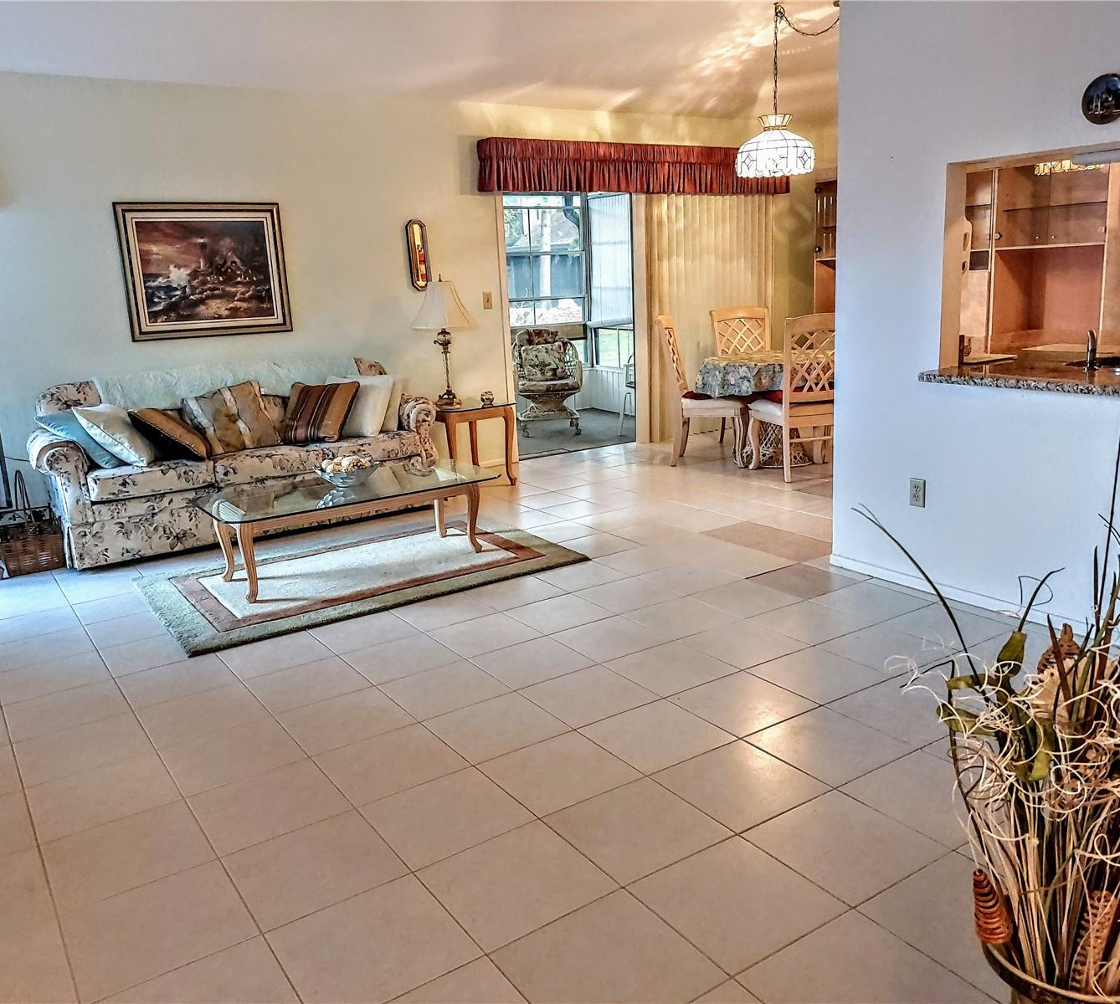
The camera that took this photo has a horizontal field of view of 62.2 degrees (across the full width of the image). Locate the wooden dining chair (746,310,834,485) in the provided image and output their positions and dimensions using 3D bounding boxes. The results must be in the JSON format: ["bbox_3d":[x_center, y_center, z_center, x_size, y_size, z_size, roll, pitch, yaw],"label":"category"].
[{"bbox_3d":[1.529,-0.689,5.919,0.478,1.021,0.546,-5,13,-10],"label":"wooden dining chair"}]

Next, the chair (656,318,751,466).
[{"bbox_3d":[1.011,-0.784,6.480,0.600,1.020,0.490,2,14,16],"label":"chair"}]

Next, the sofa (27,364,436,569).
[{"bbox_3d":[-1.803,-0.296,5.212,2.056,0.843,0.883,-11,16,-33],"label":"sofa"}]

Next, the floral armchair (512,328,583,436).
[{"bbox_3d":[-0.104,-1.115,8.574,0.620,0.940,0.680,-5,13,-9],"label":"floral armchair"}]

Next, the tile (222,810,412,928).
[{"bbox_3d":[-0.564,0.840,2.137,0.336,0.010,0.336,-11,16,-33],"label":"tile"}]

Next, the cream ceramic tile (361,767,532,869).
[{"bbox_3d":[-0.281,0.776,2.296,0.333,0.010,0.330,-11,16,-33],"label":"cream ceramic tile"}]

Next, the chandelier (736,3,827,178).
[{"bbox_3d":[1.391,-2.636,5.976,0.529,1.030,0.529,-2,13,1],"label":"chandelier"}]

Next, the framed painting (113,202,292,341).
[{"bbox_3d":[-2.070,-1.361,5.458,0.925,0.765,0.045,-11,16,-33],"label":"framed painting"}]

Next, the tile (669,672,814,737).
[{"bbox_3d":[0.554,0.611,2.815,0.332,0.010,0.327,-11,16,-33],"label":"tile"}]

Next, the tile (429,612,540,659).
[{"bbox_3d":[-0.274,0.506,3.517,0.336,0.010,0.336,-11,16,-33],"label":"tile"}]

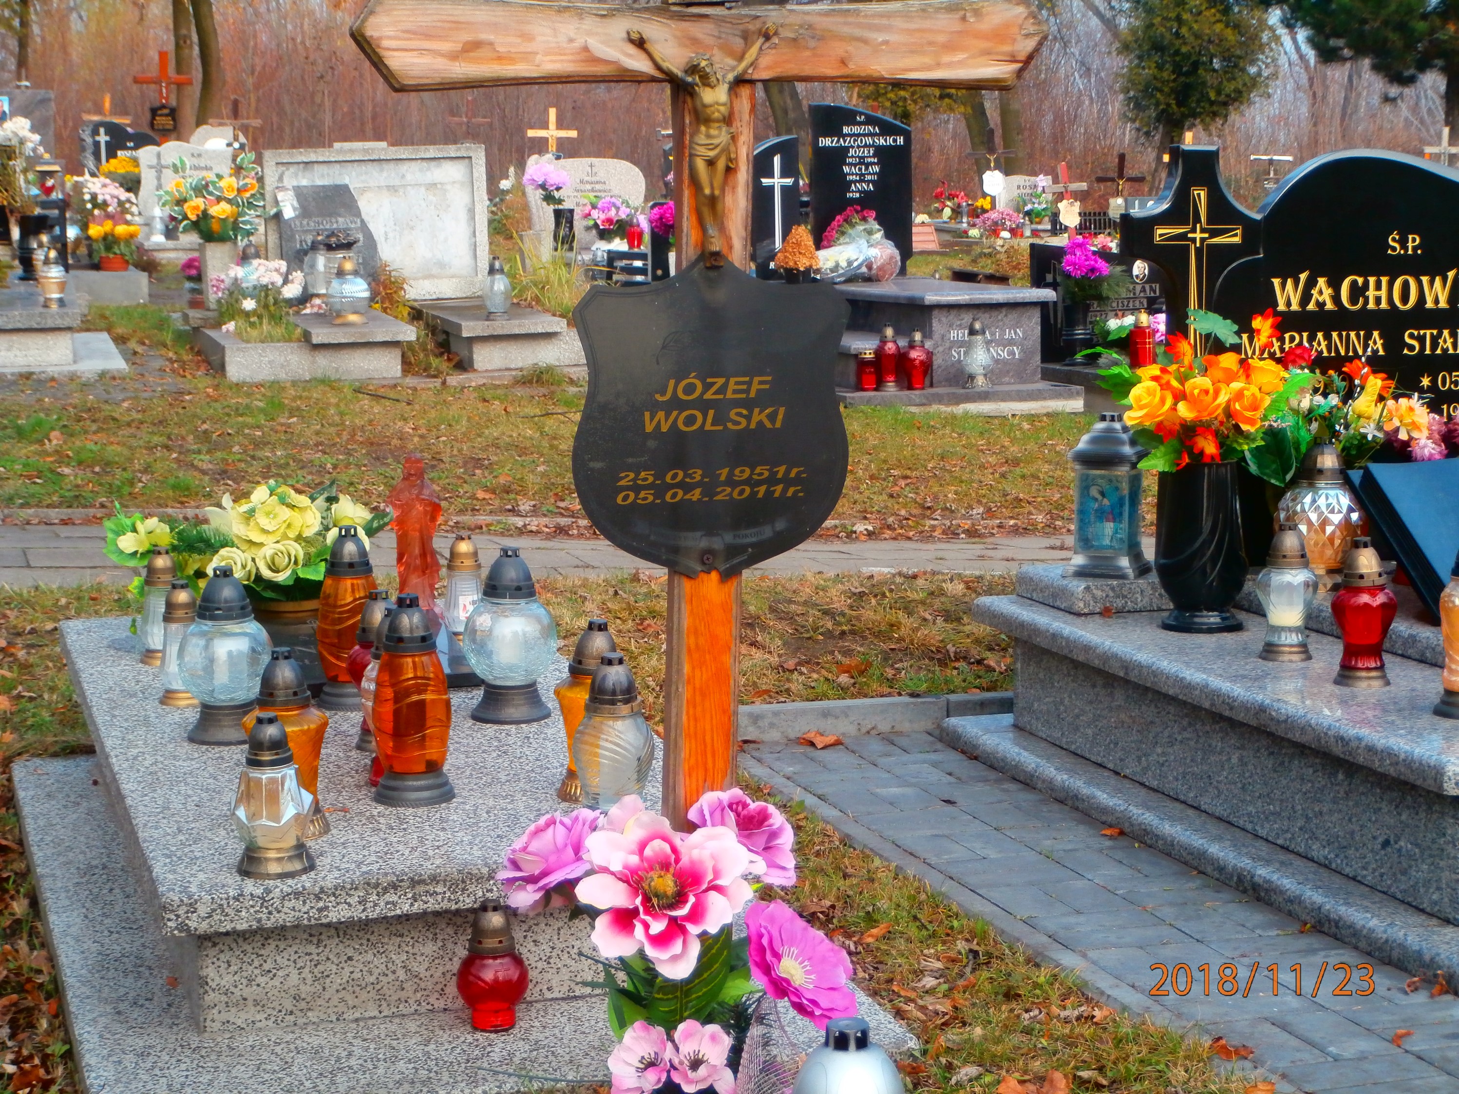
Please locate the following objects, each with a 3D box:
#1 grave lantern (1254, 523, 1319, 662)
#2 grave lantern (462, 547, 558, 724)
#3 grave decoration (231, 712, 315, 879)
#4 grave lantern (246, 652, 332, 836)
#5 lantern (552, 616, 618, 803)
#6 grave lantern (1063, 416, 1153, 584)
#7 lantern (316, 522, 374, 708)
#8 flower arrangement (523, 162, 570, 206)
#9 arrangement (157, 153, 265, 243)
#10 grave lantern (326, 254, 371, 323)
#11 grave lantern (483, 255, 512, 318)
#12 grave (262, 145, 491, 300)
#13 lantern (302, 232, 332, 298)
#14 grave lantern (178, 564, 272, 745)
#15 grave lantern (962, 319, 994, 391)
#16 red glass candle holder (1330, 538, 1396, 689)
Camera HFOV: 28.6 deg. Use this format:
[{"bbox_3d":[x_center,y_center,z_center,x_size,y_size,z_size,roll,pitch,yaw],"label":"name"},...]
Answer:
[{"bbox_3d":[0.957,0.075,4.919,0.106,0.232,0.106,-1,7,0],"label":"grave lantern"},{"bbox_3d":[-0.363,0.142,4.735,0.158,0.280,0.158,0,9,0],"label":"grave lantern"},{"bbox_3d":[-0.606,0.325,3.806,0.109,0.211,0.109,-3,9,-17],"label":"grave decoration"},{"bbox_3d":[-0.614,0.270,4.001,0.120,0.258,0.120,-3,9,-17],"label":"grave lantern"},{"bbox_3d":[-0.203,0.236,4.201,0.117,0.262,0.117,0,9,0],"label":"lantern"},{"bbox_3d":[0.767,-0.107,5.796,0.150,0.320,0.150,3,9,19],"label":"grave lantern"},{"bbox_3d":[-0.639,0.116,4.820,0.119,0.303,0.119,-3,9,-17],"label":"lantern"},{"bbox_3d":[-1.094,-2.179,17.200,0.280,0.270,0.260,-3,7,-16],"label":"flower arrangement"},{"bbox_3d":[-2.784,-1.877,15.400,0.570,0.480,0.450,-3,7,-16],"label":"arrangement"},{"bbox_3d":[-1.592,-1.084,11.979,0.181,0.284,0.181,-3,9,-17],"label":"grave lantern"},{"bbox_3d":[-0.998,-1.120,12.280,0.120,0.264,0.120,-3,9,-17],"label":"grave lantern"},{"bbox_3d":[-1.948,-1.794,15.800,1.225,0.850,0.130,-4,7,-17],"label":"grave"},{"bbox_3d":[-1.841,-1.251,12.778,0.125,0.285,0.125,-3,9,-17],"label":"lantern"},{"bbox_3d":[-0.807,0.166,4.584,0.153,0.278,0.153,-3,9,-17],"label":"grave lantern"},{"bbox_3d":[1.280,-0.998,14.800,0.150,0.359,0.150,-1,7,0],"label":"grave lantern"},{"bbox_3d":[1.031,0.104,4.656,0.106,0.235,0.106,-1,7,0],"label":"red glass candle holder"}]

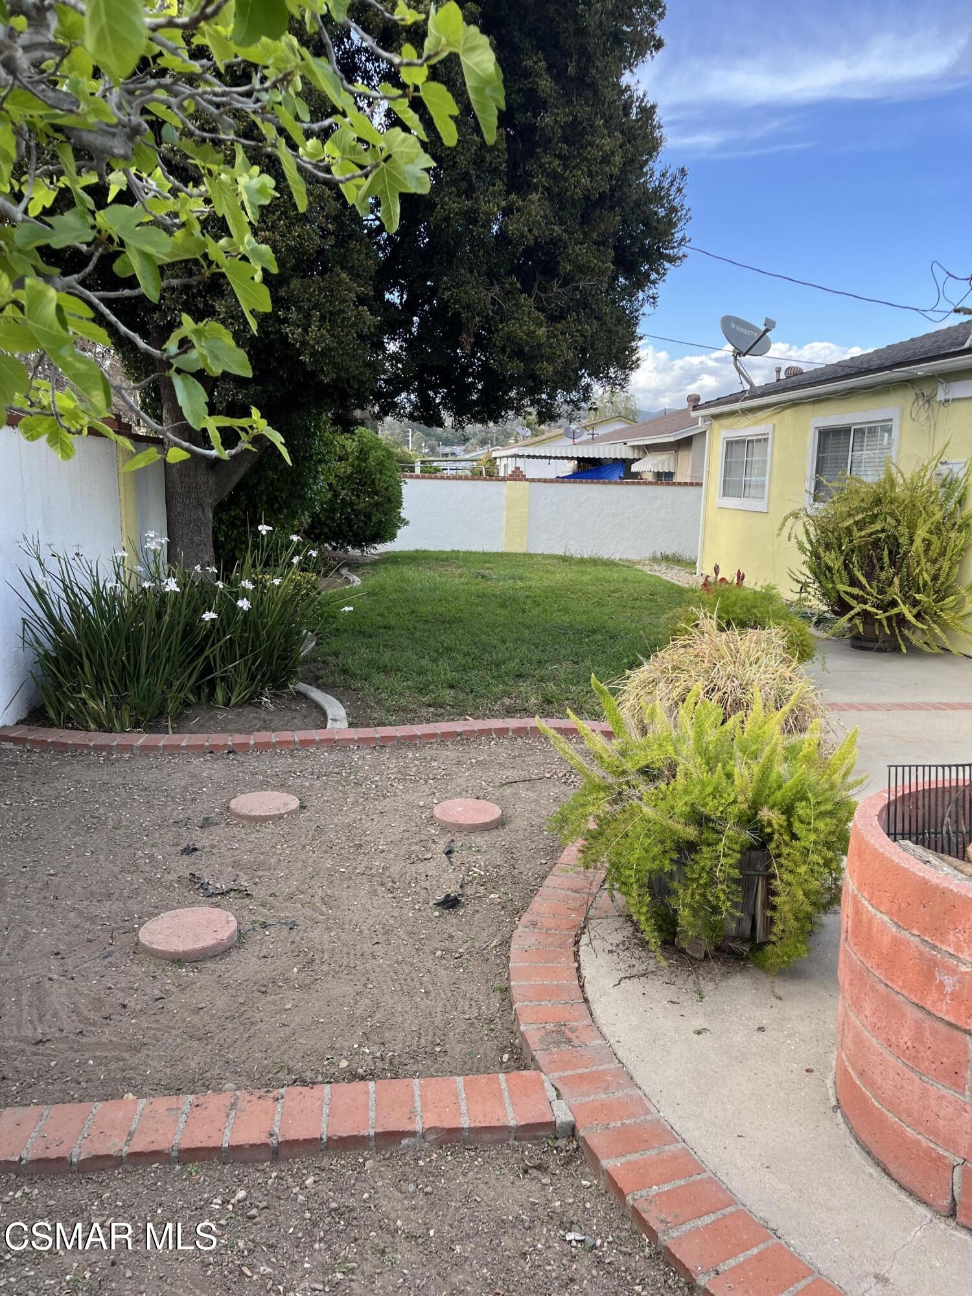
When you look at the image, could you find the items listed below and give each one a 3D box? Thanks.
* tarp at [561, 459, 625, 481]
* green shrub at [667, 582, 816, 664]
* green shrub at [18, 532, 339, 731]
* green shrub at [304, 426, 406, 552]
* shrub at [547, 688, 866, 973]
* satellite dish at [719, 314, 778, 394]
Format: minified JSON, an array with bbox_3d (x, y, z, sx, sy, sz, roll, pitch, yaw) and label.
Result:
[{"bbox_3d":[2.524,-4.127,23.000,1.500,0.750,1.200,1,10,-5],"label":"tarp"},{"bbox_3d":[1.700,-0.020,6.500,0.920,0.720,0.900,1,10,-5],"label":"green shrub"},{"bbox_3d":[-1.860,-0.205,5.950,1.750,1.000,1.400,1,10,-5],"label":"green shrub"},{"bbox_3d":[-2.101,-2.507,15.600,1.650,2.000,1.600,1,10,-5],"label":"green shrub"},{"bbox_3d":[0.729,0.517,3.300,1.000,0.770,0.920,1,10,-5],"label":"shrub"},{"bbox_3d":[3.401,-3.807,12.600,0.720,1.030,0.680,-6,13,-35],"label":"satellite dish"}]

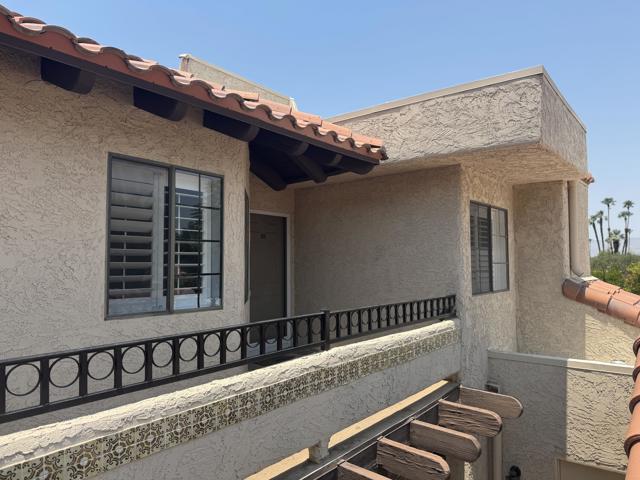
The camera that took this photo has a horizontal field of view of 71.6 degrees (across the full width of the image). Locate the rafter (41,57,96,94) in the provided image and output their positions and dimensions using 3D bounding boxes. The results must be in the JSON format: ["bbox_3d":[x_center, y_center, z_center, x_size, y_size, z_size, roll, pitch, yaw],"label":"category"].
[{"bbox_3d":[-1.566,-1.009,2.758,0.600,0.145,0.090,25,14,37],"label":"rafter"}]

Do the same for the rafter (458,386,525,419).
[{"bbox_3d":[1.947,1.885,5.087,0.665,0.232,0.092,-2,-3,39],"label":"rafter"}]

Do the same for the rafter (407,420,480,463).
[{"bbox_3d":[1.176,1.872,4.128,0.665,0.232,0.092,-2,-3,39],"label":"rafter"}]

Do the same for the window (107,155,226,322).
[{"bbox_3d":[-1.226,-0.006,3.666,0.070,1.225,1.065,-2,-3,39],"label":"window"}]

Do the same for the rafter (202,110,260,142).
[{"bbox_3d":[-0.762,-0.965,3.756,0.600,0.145,0.090,25,14,37],"label":"rafter"}]

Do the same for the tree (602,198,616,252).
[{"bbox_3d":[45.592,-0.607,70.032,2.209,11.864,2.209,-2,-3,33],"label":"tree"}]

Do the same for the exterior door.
[{"bbox_3d":[-0.881,0.617,7.179,0.050,2.044,0.914,-2,-3,39],"label":"exterior door"}]

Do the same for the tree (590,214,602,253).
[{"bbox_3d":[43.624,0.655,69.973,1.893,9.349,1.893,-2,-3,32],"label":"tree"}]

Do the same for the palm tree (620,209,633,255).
[{"bbox_3d":[48.277,0.412,69.984,2.051,9.807,2.051,-2,-3,35],"label":"palm tree"}]

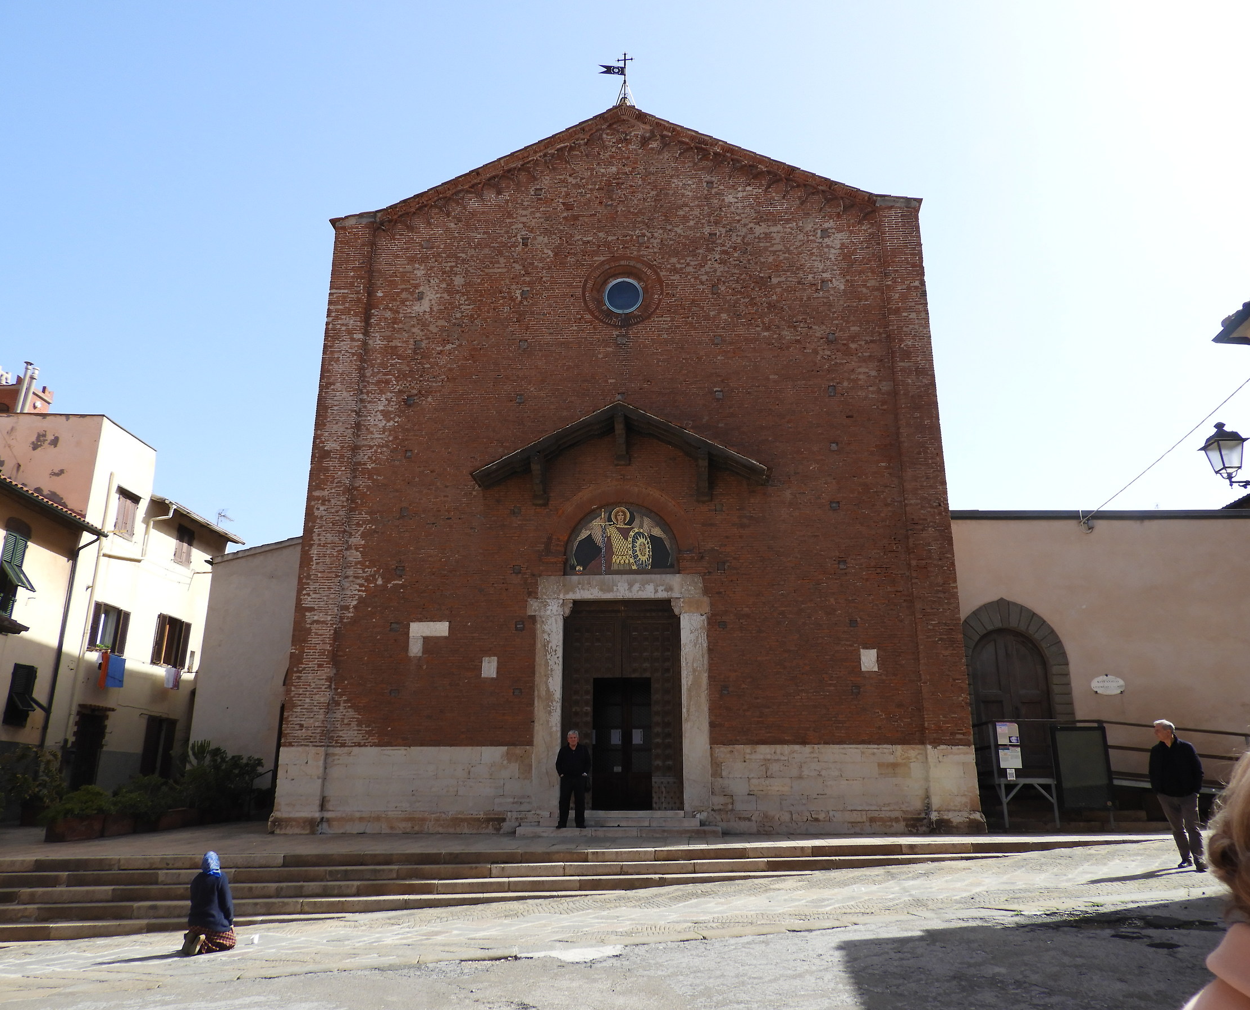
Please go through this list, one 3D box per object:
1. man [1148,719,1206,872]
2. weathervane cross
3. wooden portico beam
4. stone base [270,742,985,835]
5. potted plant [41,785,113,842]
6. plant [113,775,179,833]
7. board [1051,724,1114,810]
[{"bbox_3d":[6.745,3.519,11.420,0.570,1.733,0.380,-16,-23,42],"label":"man"},{"bbox_3d":[-0.188,-10.391,22.811,0.915,1.590,0.350,0,-17,0],"label":"weathervane cross"},{"bbox_3d":[-0.096,-1.088,19.423,6.042,1.932,0.880,-1,-17,4],"label":"wooden portico beam"},{"bbox_3d":[-0.100,5.575,18.268,13.700,1.660,0.600,-1,-17,3],"label":"stone base"},{"bbox_3d":[-9.691,5.461,16.525,0.680,0.919,1.100,-1,-17,3],"label":"potted plant"},{"bbox_3d":[-9.520,5.920,18.572,0.800,1.067,1.100,0,-17,1],"label":"plant"},{"bbox_3d":[8.562,4.904,17.444,0.985,1.495,0.100,-1,-17,4],"label":"board"}]

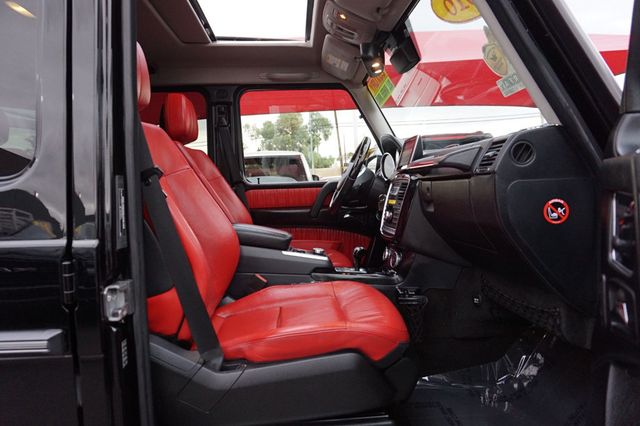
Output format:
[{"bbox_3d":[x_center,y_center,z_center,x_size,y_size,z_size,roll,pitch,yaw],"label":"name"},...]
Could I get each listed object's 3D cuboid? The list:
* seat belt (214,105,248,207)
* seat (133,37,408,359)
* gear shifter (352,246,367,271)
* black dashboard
[{"bbox_3d":[-0.474,-0.307,2.307,0.165,0.549,0.080,-2,5,-3],"label":"seat belt"},{"bbox_3d":[-0.235,-0.078,1.336,0.900,0.895,0.540,-2,5,-4],"label":"seat"},{"bbox_3d":[0.157,0.182,1.740,0.057,0.100,0.060,-2,5,-4],"label":"gear shifter"},{"bbox_3d":[0.461,-0.065,1.688,0.390,0.530,1.330,-2,5,-4],"label":"black dashboard"}]

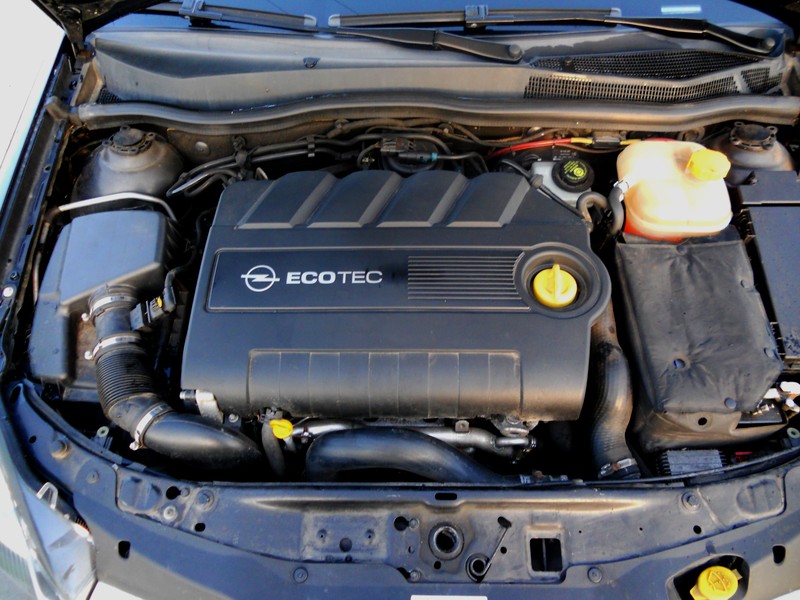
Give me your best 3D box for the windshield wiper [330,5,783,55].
[{"bbox_3d":[0.278,-0.500,1.147,0.835,0.050,0.075,2,80,0],"label":"windshield wiper"}]

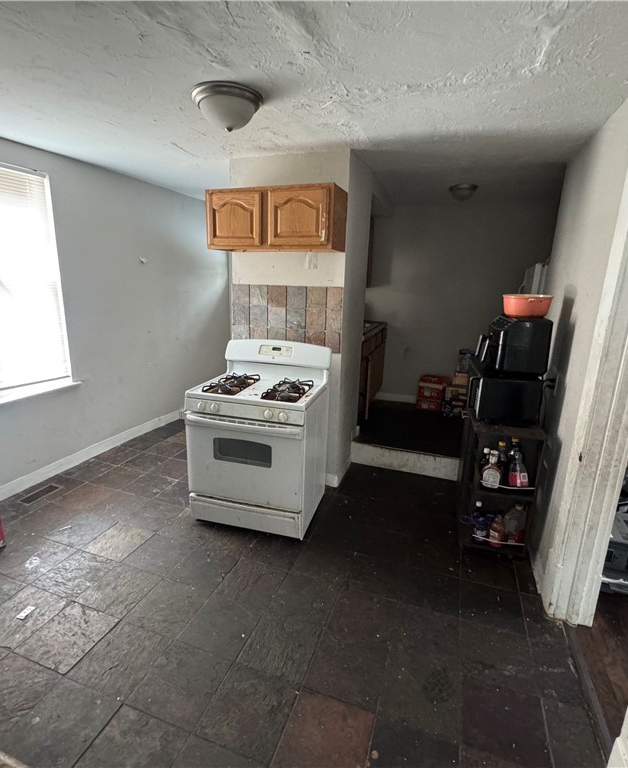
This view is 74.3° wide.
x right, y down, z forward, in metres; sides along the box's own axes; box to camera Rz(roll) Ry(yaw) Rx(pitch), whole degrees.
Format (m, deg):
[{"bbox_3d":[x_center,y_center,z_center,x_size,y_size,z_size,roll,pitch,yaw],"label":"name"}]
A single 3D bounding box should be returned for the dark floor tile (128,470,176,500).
[{"bbox_3d":[-1.266,0.781,3.175,0.300,0.012,0.300,7,16,18],"label":"dark floor tile"}]

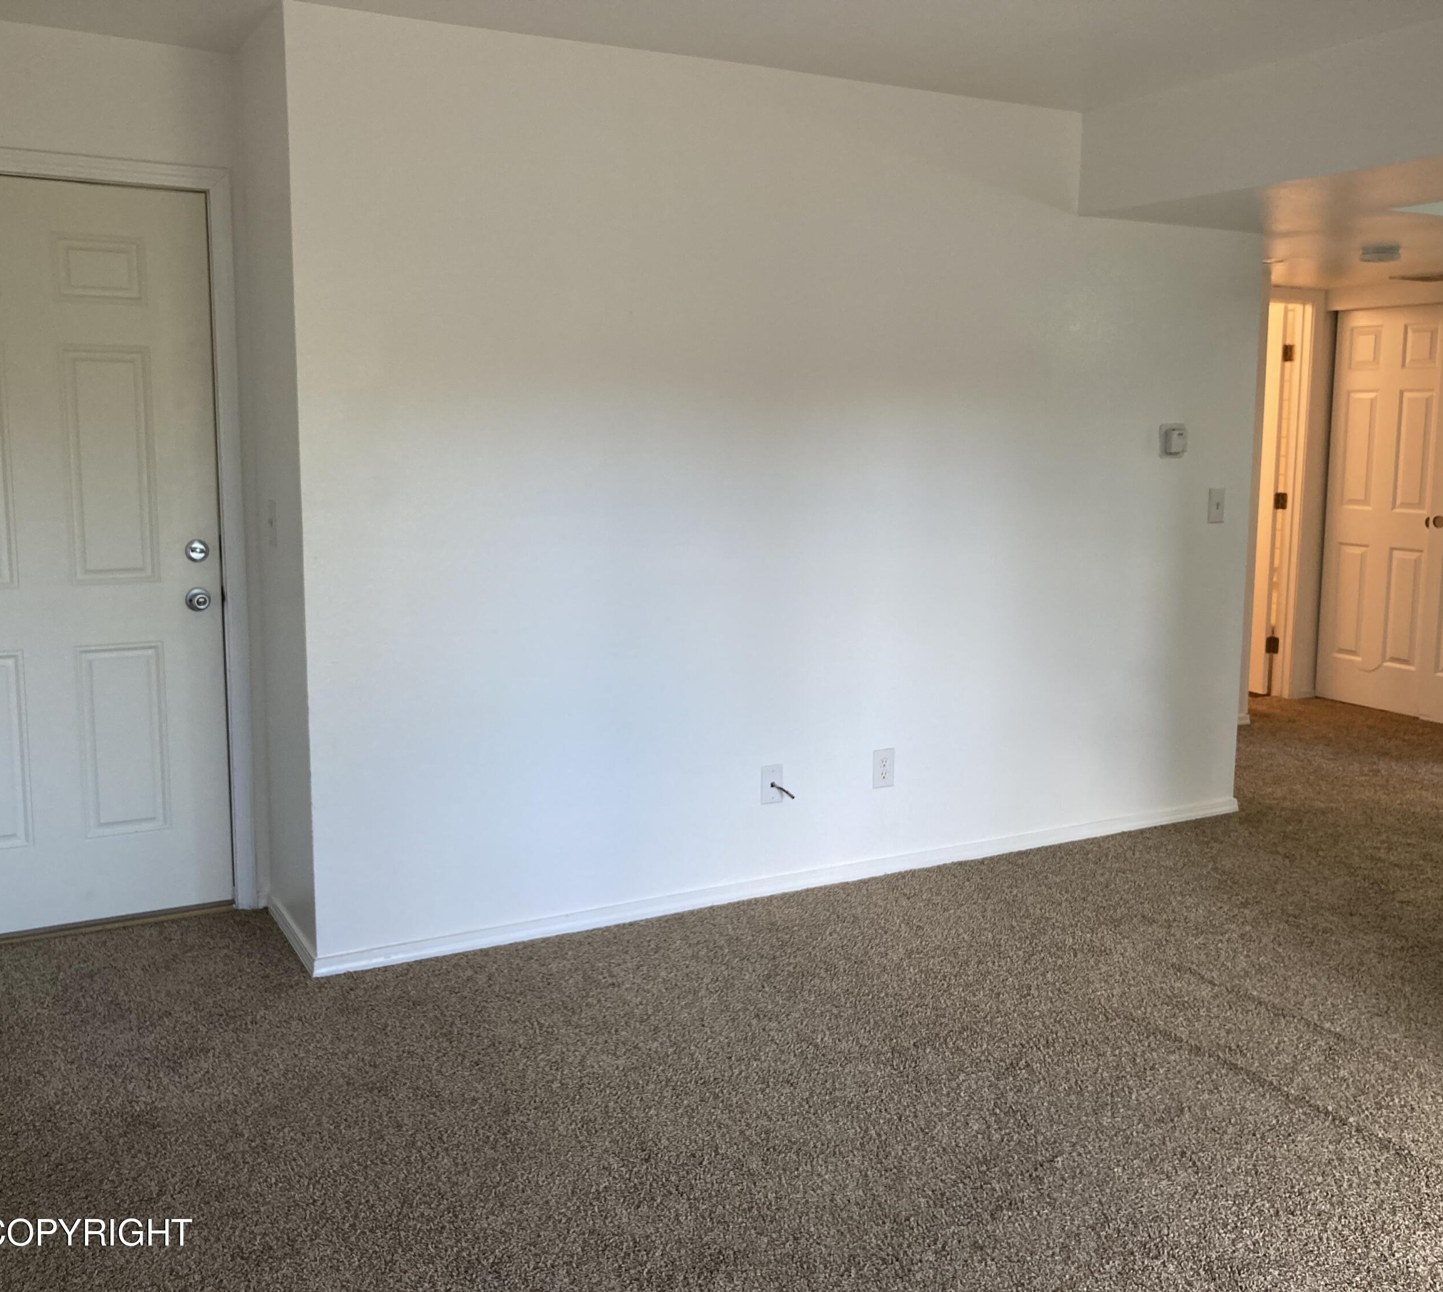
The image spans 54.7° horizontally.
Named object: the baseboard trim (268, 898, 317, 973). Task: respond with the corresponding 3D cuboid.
[{"bbox_3d":[-1.202,0.798,3.900,0.015,0.055,0.593,-4,10,-29],"label":"baseboard trim"}]

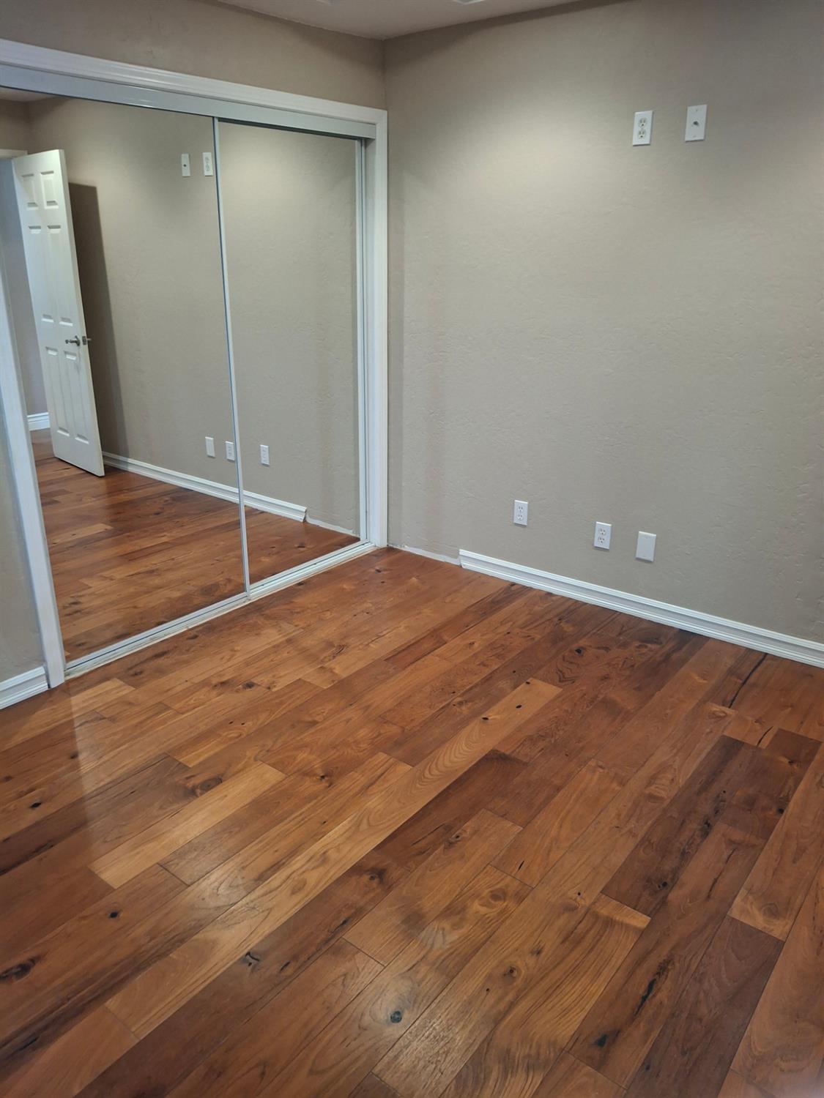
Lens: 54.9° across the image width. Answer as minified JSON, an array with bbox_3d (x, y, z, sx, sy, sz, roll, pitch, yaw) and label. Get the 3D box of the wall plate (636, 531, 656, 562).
[{"bbox_3d":[1.016,-0.011,3.438,0.074,0.119,0.009,16,26,35],"label":"wall plate"}]

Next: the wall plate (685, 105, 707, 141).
[{"bbox_3d":[1.023,-1.532,2.854,0.070,0.114,0.012,16,26,35],"label":"wall plate"}]

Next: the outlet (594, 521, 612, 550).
[{"bbox_3d":[0.856,-0.059,3.555,0.071,0.115,0.009,16,26,35],"label":"outlet"}]

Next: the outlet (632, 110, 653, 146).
[{"bbox_3d":[0.865,-1.576,2.972,0.070,0.114,0.009,16,26,35],"label":"outlet"}]

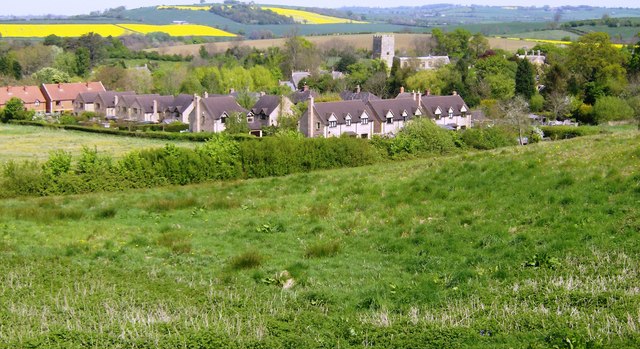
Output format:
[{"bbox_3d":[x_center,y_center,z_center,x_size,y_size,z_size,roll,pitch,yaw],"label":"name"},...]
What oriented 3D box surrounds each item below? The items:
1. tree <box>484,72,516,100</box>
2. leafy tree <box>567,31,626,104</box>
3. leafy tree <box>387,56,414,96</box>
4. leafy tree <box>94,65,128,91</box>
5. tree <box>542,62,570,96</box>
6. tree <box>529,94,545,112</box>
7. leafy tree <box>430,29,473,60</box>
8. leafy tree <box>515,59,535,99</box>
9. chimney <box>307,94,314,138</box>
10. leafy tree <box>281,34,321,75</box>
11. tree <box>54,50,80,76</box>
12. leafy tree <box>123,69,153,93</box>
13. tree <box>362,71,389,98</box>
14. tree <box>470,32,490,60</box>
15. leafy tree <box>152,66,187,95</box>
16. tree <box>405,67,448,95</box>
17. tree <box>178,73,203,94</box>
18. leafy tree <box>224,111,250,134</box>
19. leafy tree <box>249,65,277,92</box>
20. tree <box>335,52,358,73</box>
[{"bbox_3d":[48.050,-22.630,275.000,8.520,9.150,8.090,0,8,0],"label":"tree"},{"bbox_3d":[69.060,-25.230,258.000,14.990,20.690,14.240,0,8,0],"label":"leafy tree"},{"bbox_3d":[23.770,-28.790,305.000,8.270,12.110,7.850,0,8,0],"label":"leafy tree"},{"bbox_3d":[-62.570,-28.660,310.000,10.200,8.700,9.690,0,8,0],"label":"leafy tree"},{"bbox_3d":[62.430,-24.890,275.000,7.450,9.850,7.080,0,8,0],"label":"tree"},{"bbox_3d":[53.440,-17.400,255.000,4.070,4.740,3.870,0,8,0],"label":"tree"},{"bbox_3d":[51.560,-47.240,405.000,16.470,20.200,15.640,0,8,0],"label":"leafy tree"},{"bbox_3d":[55.700,-25.750,280.000,5.960,11.380,5.670,0,8,0],"label":"leafy tree"},{"bbox_3d":[-1.780,-11.130,200.000,0.700,9.590,1.000,-8,12,-44],"label":"chimney"},{"bbox_3d":[-6.800,-40.950,360.000,13.940,15.680,13.240,0,8,0],"label":"leafy tree"},{"bbox_3d":[-94.110,-40.810,385.000,9.690,10.810,9.210,0,8,0],"label":"tree"},{"bbox_3d":[-55.350,-27.600,315.000,8.540,9.550,8.110,0,8,0],"label":"leafy tree"},{"bbox_3d":[14.770,-23.430,275.000,6.920,8.520,6.580,0,8,0],"label":"tree"},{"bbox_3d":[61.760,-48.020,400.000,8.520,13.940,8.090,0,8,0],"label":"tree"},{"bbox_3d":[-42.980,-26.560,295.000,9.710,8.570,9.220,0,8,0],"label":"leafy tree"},{"bbox_3d":[31.440,-27.020,305.000,12.990,9.850,12.340,0,8,0],"label":"tree"},{"bbox_3d":[-35.450,-24.550,285.000,7.170,7.170,6.810,0,8,0],"label":"tree"},{"bbox_3d":[-17.170,-10.510,215.000,5.410,5.680,5.140,0,8,0],"label":"leafy tree"},{"bbox_3d":[-16.980,-27.020,305.000,8.270,11.040,7.850,0,8,0],"label":"leafy tree"},{"bbox_3d":[9.750,-40.460,380.000,8.830,8.830,8.390,0,8,0],"label":"tree"}]

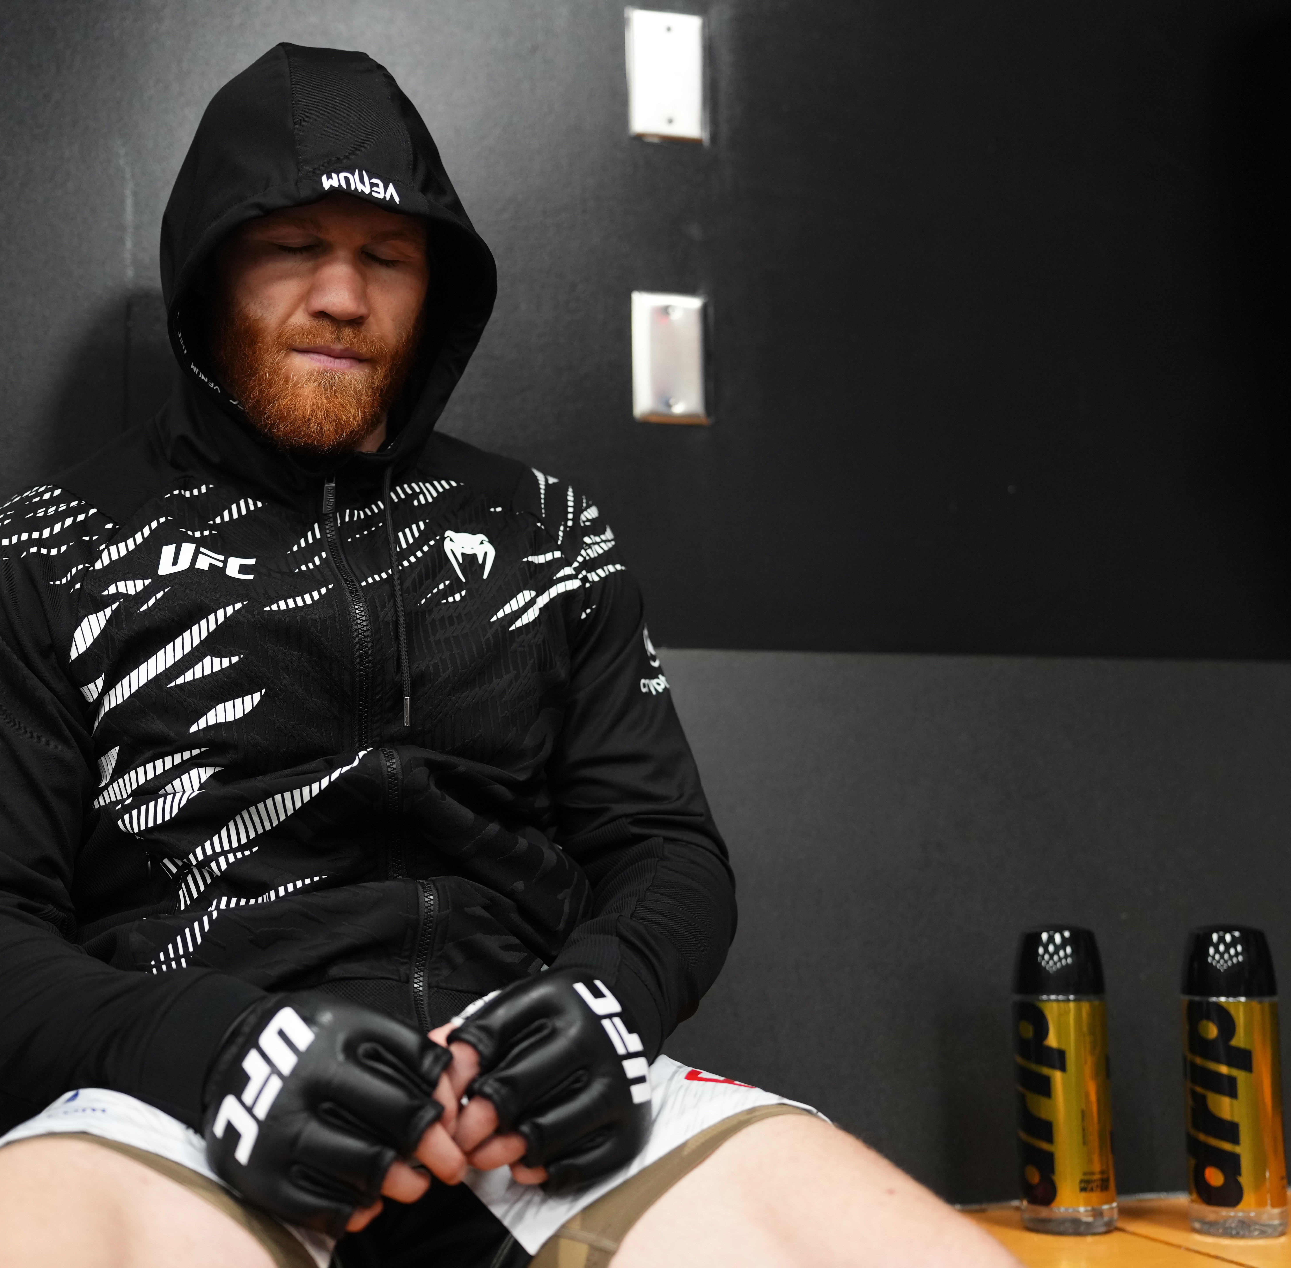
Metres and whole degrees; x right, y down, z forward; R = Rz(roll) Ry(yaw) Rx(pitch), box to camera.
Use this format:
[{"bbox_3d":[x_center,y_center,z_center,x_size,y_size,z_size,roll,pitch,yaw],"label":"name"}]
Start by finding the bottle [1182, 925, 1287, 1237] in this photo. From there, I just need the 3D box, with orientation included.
[{"bbox_3d":[0.479,0.363,1.853,0.078,0.242,0.078,4,-8,-37],"label":"bottle"}]

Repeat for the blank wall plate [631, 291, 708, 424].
[{"bbox_3d":[0.022,-0.243,1.999,0.070,0.114,0.007,1,-7,-17],"label":"blank wall plate"}]

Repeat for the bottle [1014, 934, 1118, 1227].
[{"bbox_3d":[0.346,0.367,1.882,0.078,0.243,0.078,-1,-6,0],"label":"bottle"}]

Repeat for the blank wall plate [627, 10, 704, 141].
[{"bbox_3d":[0.020,-0.498,2.028,0.070,0.114,0.007,1,-7,-17],"label":"blank wall plate"}]

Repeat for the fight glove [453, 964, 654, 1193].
[{"bbox_3d":[-0.056,0.276,1.400,0.150,0.120,0.082,-37,-20,-30],"label":"fight glove"}]

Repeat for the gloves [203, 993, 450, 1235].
[{"bbox_3d":[-0.190,0.282,1.340,0.150,0.120,0.082,35,-18,12],"label":"gloves"}]

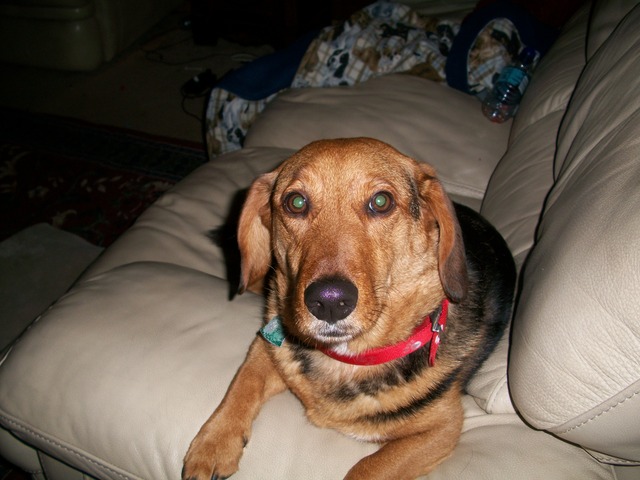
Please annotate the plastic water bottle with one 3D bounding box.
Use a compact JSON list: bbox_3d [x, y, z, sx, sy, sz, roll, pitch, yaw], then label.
[{"bbox_3d":[0.409,-0.338,1.375,0.064,0.064,0.205,19,64,25],"label":"plastic water bottle"}]

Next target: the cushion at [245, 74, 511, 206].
[{"bbox_3d":[0.147,-0.202,1.361,0.510,0.160,0.530,14,37,19],"label":"cushion"}]

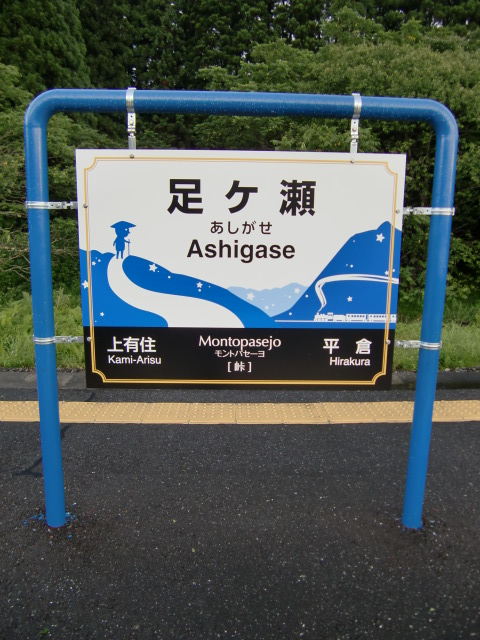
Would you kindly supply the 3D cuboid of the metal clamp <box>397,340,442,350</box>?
[{"bbox_3d":[0.700,0.101,2.044,0.189,0.034,0.085,1,10,-1],"label":"metal clamp"}]

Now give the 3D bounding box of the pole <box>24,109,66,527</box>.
[{"bbox_3d":[-0.750,0.046,2.014,0.076,1.644,0.076,1,10,-1],"label":"pole"}]

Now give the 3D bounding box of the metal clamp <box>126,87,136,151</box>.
[{"bbox_3d":[-0.391,-0.725,1.872,0.036,0.213,0.085,1,10,-1],"label":"metal clamp"}]

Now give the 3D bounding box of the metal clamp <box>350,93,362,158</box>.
[{"bbox_3d":[0.421,-0.709,1.886,0.036,0.216,0.085,1,10,-1],"label":"metal clamp"}]

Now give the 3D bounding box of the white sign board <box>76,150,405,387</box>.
[{"bbox_3d":[0.002,-0.168,1.972,1.200,0.900,0.025,1,10,-1],"label":"white sign board"}]

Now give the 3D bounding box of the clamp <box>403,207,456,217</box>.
[{"bbox_3d":[0.706,-0.409,1.950,0.203,0.034,0.085,1,10,-1],"label":"clamp"}]

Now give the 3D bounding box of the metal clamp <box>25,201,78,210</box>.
[{"bbox_3d":[-0.694,-0.426,1.928,0.206,0.034,0.085,1,10,-1],"label":"metal clamp"}]

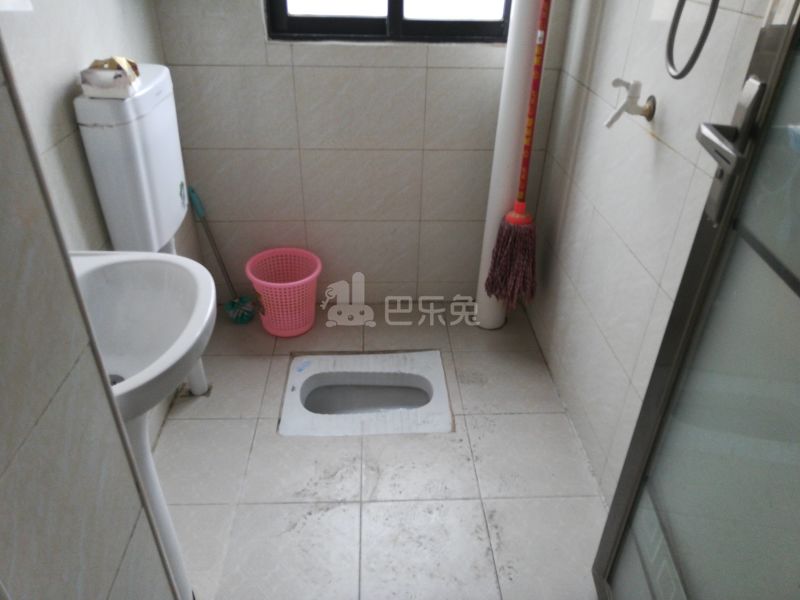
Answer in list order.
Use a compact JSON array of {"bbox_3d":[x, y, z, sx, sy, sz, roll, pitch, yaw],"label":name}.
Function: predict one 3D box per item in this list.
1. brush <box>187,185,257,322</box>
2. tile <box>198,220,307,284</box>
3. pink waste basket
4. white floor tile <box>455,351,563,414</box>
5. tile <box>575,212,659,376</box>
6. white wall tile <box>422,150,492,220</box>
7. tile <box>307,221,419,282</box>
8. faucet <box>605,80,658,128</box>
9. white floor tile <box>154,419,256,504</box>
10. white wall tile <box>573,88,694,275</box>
[{"bbox_3d":[-0.616,-0.142,2.038,0.105,0.480,0.105,-16,18,7],"label":"brush"},{"bbox_3d":[-0.528,-0.163,2.115,0.400,0.250,0.010,0,32,-3],"label":"tile"},{"bbox_3d":[-0.394,-0.018,2.091,0.256,0.238,0.256,0,32,-3],"label":"pink waste basket"},{"bbox_3d":[0.336,0.258,1.883,0.300,0.010,0.300,0,32,-3],"label":"white floor tile"},{"bbox_3d":[0.521,-0.023,1.453,0.010,0.251,0.400,-1,32,-3],"label":"tile"},{"bbox_3d":[0.274,-0.386,2.030,0.399,0.250,0.010,0,31,-3],"label":"white wall tile"},{"bbox_3d":[-0.129,-0.168,2.142,0.399,0.249,0.010,0,32,-3],"label":"tile"},{"bbox_3d":[0.466,-0.397,1.221,0.090,0.095,0.050,0,32,-3],"label":"faucet"},{"bbox_3d":[-0.525,0.418,1.575,0.257,0.010,0.306,0,31,-3],"label":"white floor tile"},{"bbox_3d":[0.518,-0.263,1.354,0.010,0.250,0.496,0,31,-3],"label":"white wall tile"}]

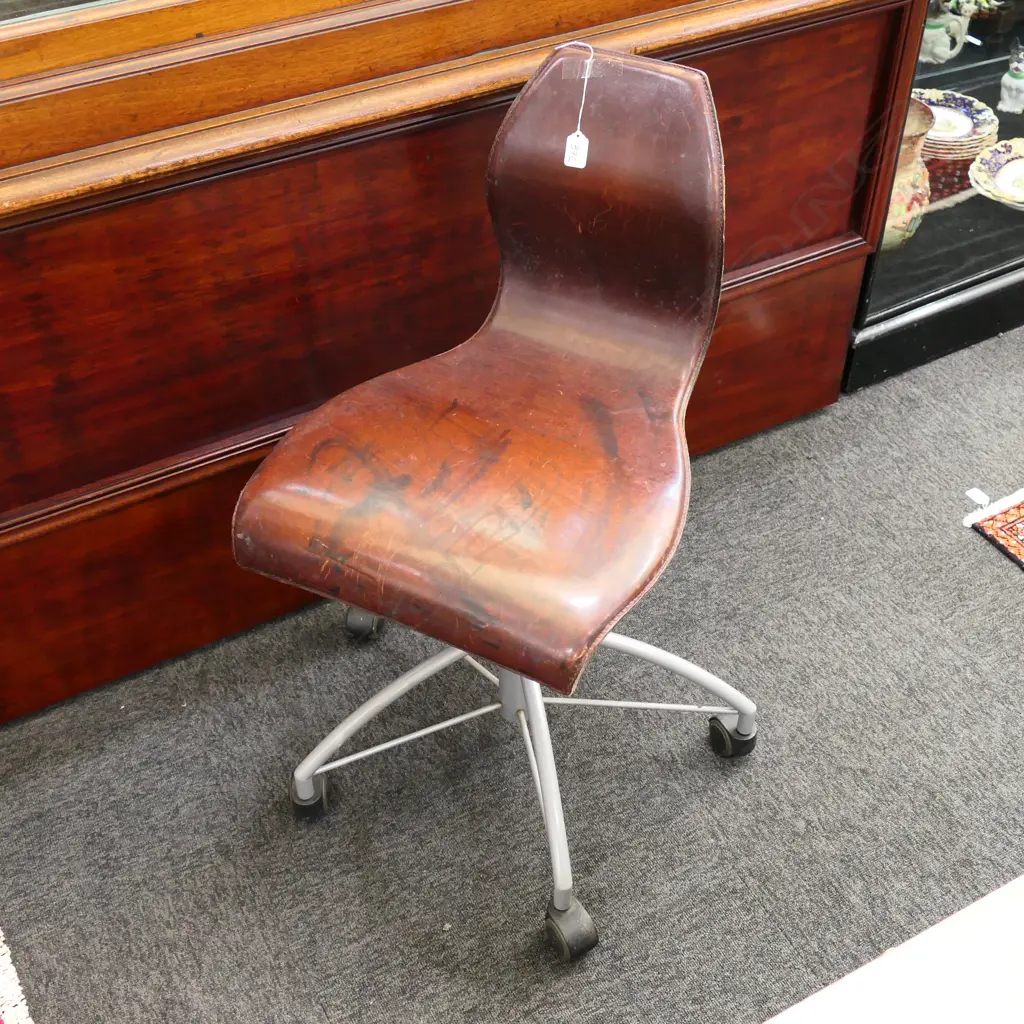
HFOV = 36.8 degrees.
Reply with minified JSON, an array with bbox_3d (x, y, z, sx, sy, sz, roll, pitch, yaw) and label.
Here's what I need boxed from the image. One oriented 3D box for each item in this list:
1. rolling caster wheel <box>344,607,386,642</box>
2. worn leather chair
[{"bbox_3d":[-0.194,0.140,2.015,0.043,0.052,0.057,-1,43,-2],"label":"rolling caster wheel"},{"bbox_3d":[0.015,-0.025,1.672,0.577,0.824,0.577,19,45,19],"label":"worn leather chair"}]

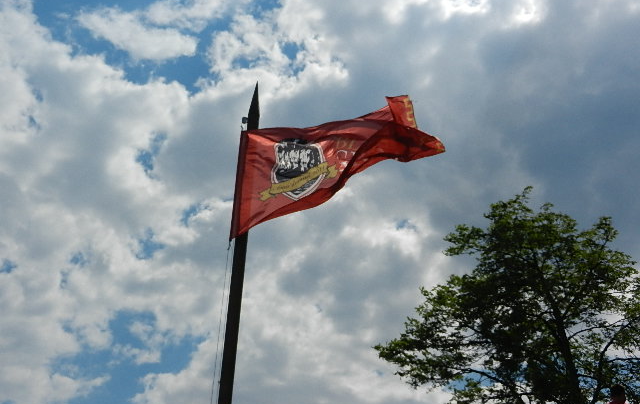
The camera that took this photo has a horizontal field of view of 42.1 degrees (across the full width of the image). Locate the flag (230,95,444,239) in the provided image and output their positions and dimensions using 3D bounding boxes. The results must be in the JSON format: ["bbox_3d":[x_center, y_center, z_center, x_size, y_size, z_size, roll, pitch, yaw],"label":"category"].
[{"bbox_3d":[0.150,-0.345,7.300,1.900,1.220,0.420,-9,-33,19],"label":"flag"}]

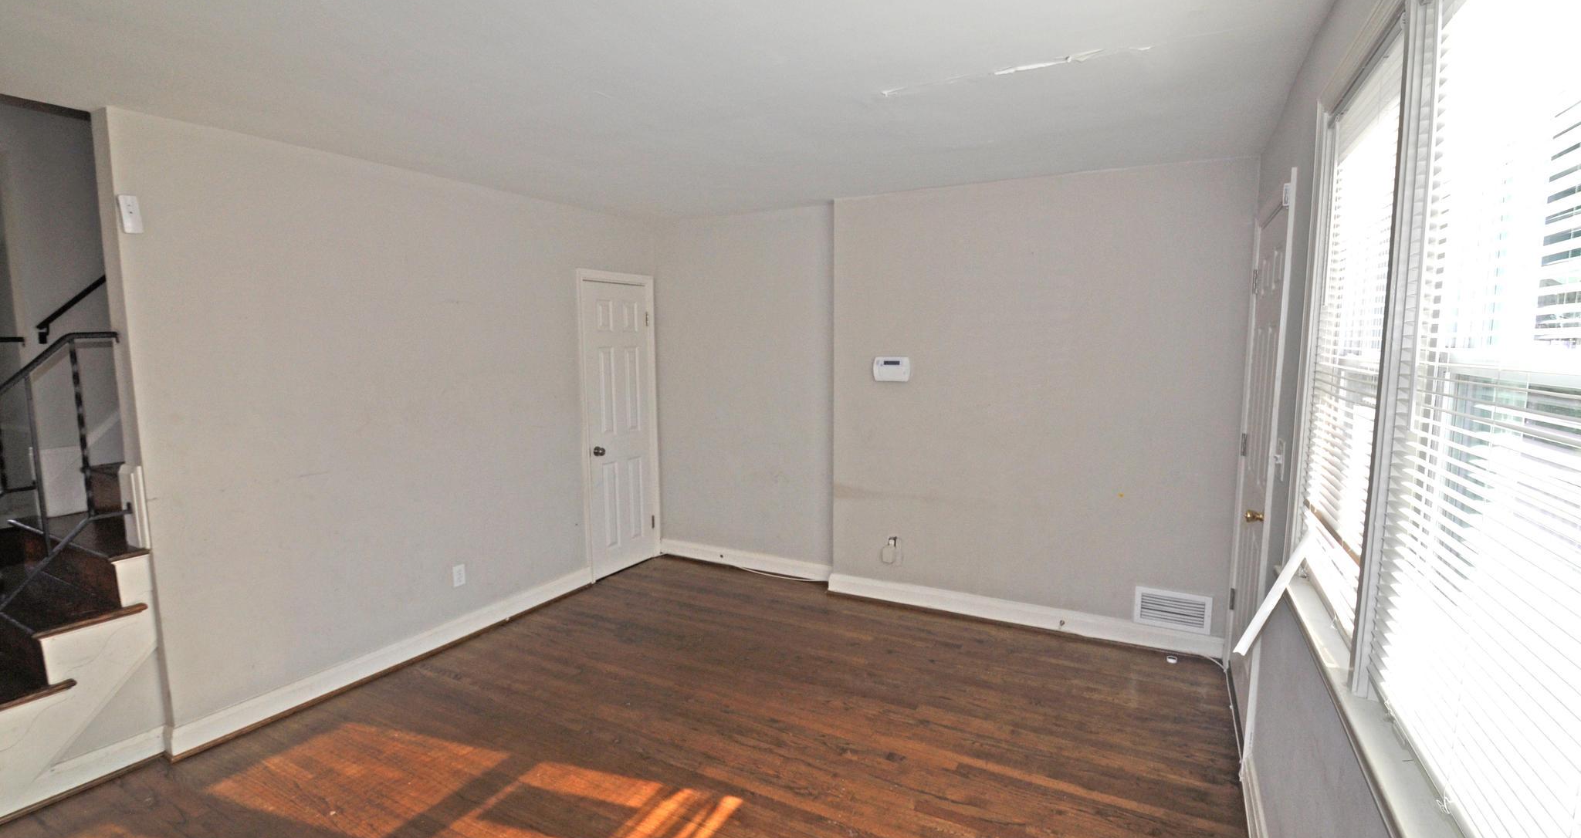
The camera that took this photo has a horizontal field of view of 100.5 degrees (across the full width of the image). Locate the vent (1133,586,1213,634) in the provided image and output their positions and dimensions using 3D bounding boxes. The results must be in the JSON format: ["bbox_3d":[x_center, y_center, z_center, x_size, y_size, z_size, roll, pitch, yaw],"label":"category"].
[{"bbox_3d":[1.964,0.986,3.381,0.343,0.197,0.020,3,7,25],"label":"vent"}]

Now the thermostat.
[{"bbox_3d":[0.590,-0.289,3.864,0.220,0.145,0.032,3,7,25],"label":"thermostat"}]

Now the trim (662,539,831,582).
[{"bbox_3d":[-0.353,1.016,4.738,1.390,0.117,0.020,3,7,25],"label":"trim"}]

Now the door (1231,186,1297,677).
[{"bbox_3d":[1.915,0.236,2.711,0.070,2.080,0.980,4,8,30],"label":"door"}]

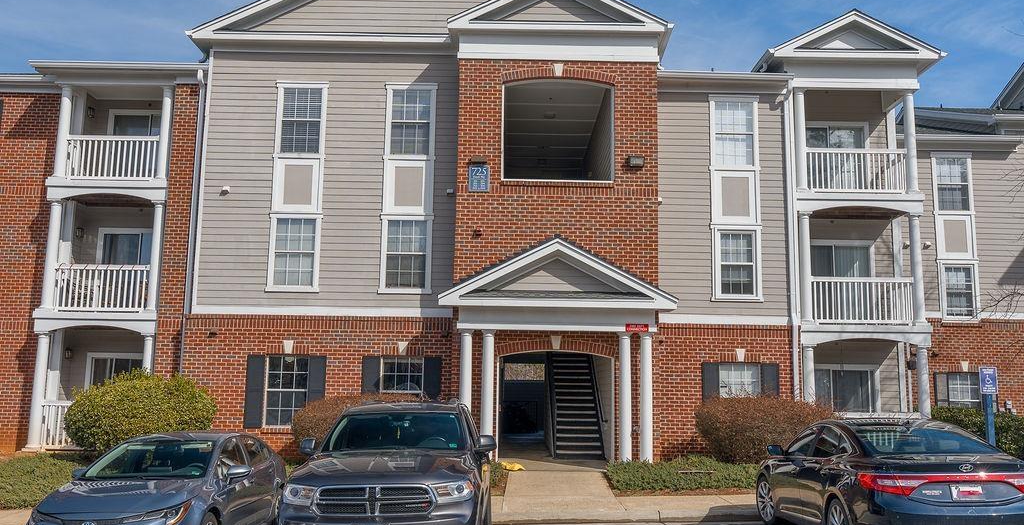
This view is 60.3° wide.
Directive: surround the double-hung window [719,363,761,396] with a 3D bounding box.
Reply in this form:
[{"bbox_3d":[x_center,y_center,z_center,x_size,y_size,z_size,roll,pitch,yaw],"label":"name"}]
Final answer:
[{"bbox_3d":[4.910,2.909,18.899,0.895,1.475,0.100,1,-9,0],"label":"double-hung window"}]

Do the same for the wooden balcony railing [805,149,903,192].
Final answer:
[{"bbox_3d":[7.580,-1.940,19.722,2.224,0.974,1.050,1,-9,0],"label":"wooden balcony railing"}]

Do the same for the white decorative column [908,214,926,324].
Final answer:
[{"bbox_3d":[8.866,0.175,19.291,0.260,2.400,0.260,1,-9,0],"label":"white decorative column"}]

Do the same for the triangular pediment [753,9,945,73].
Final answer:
[{"bbox_3d":[7.479,-4.917,19.819,3.770,1.153,1.150,1,-9,0],"label":"triangular pediment"}]

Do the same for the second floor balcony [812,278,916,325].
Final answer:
[{"bbox_3d":[7.814,0.880,19.601,2.280,1.020,0.120,1,-9,0],"label":"second floor balcony"}]

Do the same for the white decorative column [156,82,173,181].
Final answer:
[{"bbox_3d":[-7.941,-2.977,20.160,0.270,2.222,0.270,1,-9,0],"label":"white decorative column"}]

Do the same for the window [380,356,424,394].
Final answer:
[{"bbox_3d":[-2.297,2.699,18.323,0.910,1.470,0.100,1,-9,0],"label":"window"}]

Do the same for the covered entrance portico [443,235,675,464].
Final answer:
[{"bbox_3d":[0.840,1.734,16.730,4.370,4.190,1.750,1,-9,0],"label":"covered entrance portico"}]

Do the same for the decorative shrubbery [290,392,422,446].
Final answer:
[{"bbox_3d":[-2.855,3.250,17.091,2.700,1.450,1.700,1,-9,0],"label":"decorative shrubbery"}]

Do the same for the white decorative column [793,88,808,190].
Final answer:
[{"bbox_3d":[6.468,-2.723,19.730,0.260,2.370,0.260,1,-9,0],"label":"white decorative column"}]

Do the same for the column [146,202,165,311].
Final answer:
[{"bbox_3d":[-7.699,-0.147,19.078,0.290,2.377,0.290,1,-9,0],"label":"column"}]

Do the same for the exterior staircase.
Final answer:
[{"bbox_3d":[1.487,3.218,21.564,1.200,2.850,4.100,1,-9,0],"label":"exterior staircase"}]

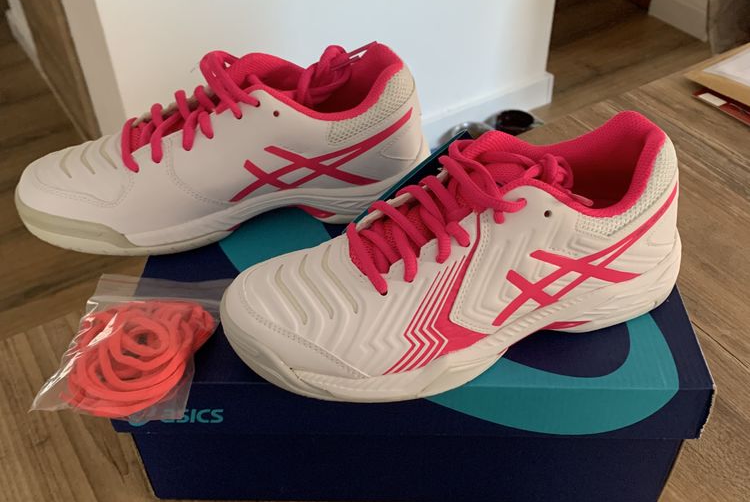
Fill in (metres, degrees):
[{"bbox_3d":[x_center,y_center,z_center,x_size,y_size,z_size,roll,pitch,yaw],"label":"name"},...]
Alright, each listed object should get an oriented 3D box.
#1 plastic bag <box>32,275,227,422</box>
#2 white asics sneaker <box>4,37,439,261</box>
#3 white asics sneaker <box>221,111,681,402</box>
[{"bbox_3d":[-0.132,0.046,0.419,0.092,0.030,0.115,0,40,2],"label":"plastic bag"},{"bbox_3d":[-0.099,-0.072,0.490,0.267,0.107,0.097,-8,41,-8],"label":"white asics sneaker"},{"bbox_3d":[0.046,-0.002,0.402,0.265,0.107,0.097,-11,41,-11],"label":"white asics sneaker"}]

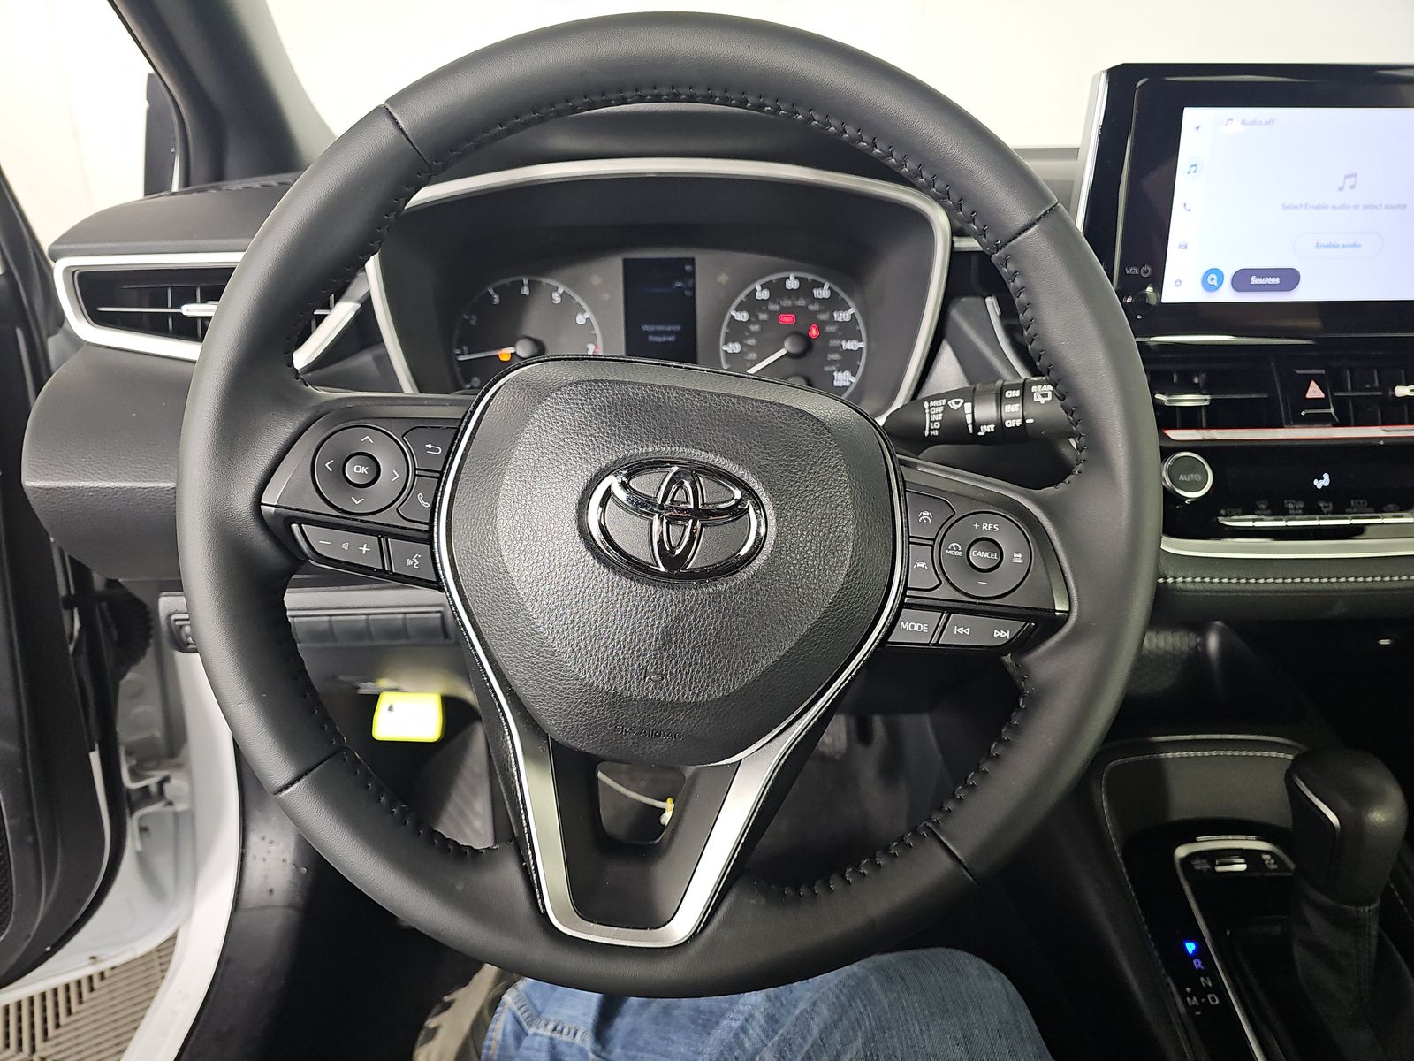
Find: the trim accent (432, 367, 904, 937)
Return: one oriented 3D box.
[{"bbox_3d":[-0.018,0.048,0.358,0.184,0.212,0.036,7,1,-3],"label":"trim accent"}]

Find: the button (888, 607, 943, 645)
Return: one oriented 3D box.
[{"bbox_3d":[0.080,0.037,0.361,0.019,0.013,0.007,6,0,0],"label":"button"}]

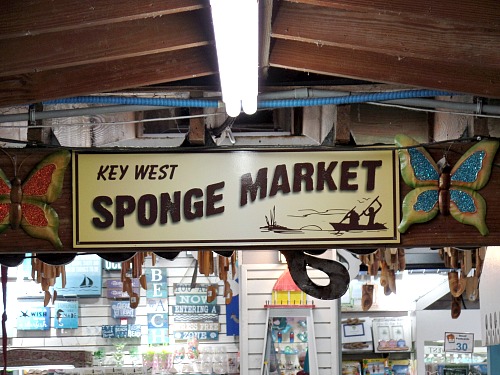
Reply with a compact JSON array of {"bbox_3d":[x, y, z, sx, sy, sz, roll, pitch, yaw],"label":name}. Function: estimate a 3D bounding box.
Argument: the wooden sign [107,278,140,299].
[{"bbox_3d":[-1.003,0.800,13.010,0.253,0.141,0.035,-1,-4,-3],"label":"wooden sign"}]

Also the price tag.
[{"bbox_3d":[1.210,0.897,9.500,0.164,0.114,0.006,2,-6,-3],"label":"price tag"}]

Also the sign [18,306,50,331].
[{"bbox_3d":[-1.675,1.004,12.767,0.256,0.209,0.040,-1,-6,-3],"label":"sign"}]

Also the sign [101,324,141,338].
[{"bbox_3d":[-1.011,1.134,12.986,0.310,0.101,0.035,-1,-4,-3],"label":"sign"}]

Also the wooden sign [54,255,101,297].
[{"bbox_3d":[-1.335,0.679,12.820,0.374,0.346,0.040,-1,-6,-3],"label":"wooden sign"}]

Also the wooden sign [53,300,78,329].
[{"bbox_3d":[-1.447,1.001,12.970,0.185,0.217,0.040,-1,-4,-3],"label":"wooden sign"}]

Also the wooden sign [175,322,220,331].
[{"bbox_3d":[-0.421,1.101,13.027,0.366,0.063,0.018,-1,-4,-3],"label":"wooden sign"}]

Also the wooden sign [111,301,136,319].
[{"bbox_3d":[-0.999,0.963,12.996,0.191,0.134,0.040,-1,-4,-3],"label":"wooden sign"}]

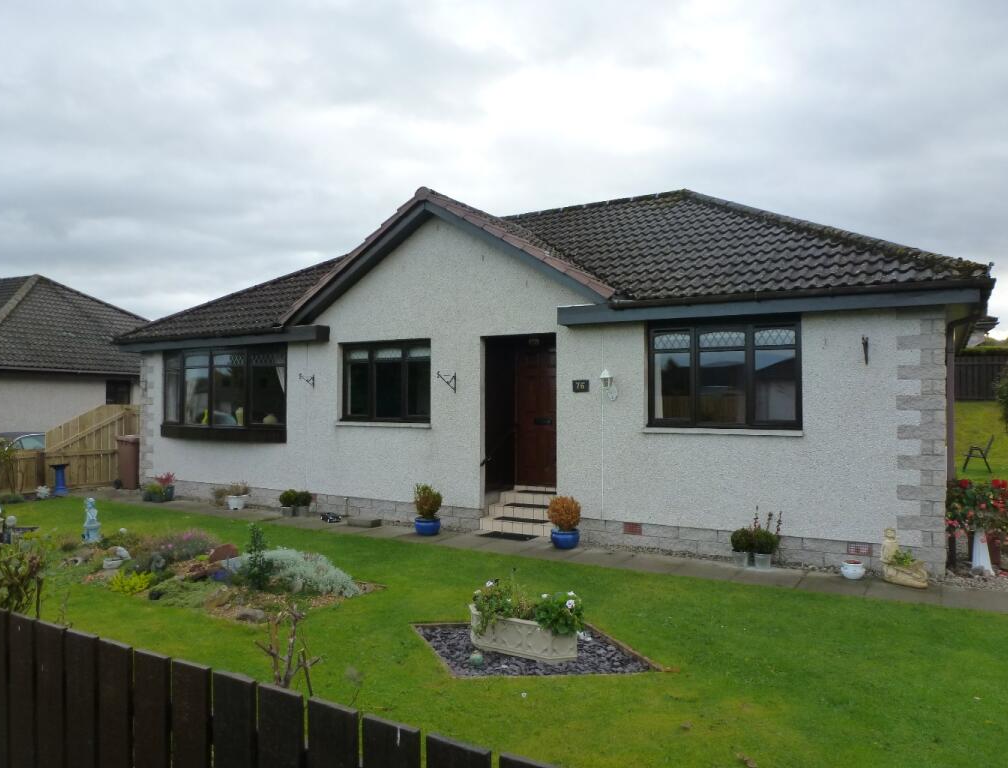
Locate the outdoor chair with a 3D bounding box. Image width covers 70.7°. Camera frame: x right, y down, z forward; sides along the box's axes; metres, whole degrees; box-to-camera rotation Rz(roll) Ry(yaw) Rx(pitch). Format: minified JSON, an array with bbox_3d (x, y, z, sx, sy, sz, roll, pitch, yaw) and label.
[{"bbox_3d":[11.495,1.684,17.200,0.650,0.910,0.580,-1,-1,33],"label":"outdoor chair"}]

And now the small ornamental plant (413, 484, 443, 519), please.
[{"bbox_3d":[-1.015,1.570,9.430,0.380,0.443,0.380,0,-1,0],"label":"small ornamental plant"}]

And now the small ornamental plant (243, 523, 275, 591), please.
[{"bbox_3d":[-2.282,1.603,6.600,0.290,0.600,0.280,0,-1,29],"label":"small ornamental plant"}]

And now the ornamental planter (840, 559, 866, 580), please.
[{"bbox_3d":[3.502,1.869,7.116,0.250,0.160,0.240,-1,-1,30],"label":"ornamental planter"}]

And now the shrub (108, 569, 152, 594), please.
[{"bbox_3d":[-3.398,1.788,6.460,0.390,0.190,0.330,0,-1,-28],"label":"shrub"}]

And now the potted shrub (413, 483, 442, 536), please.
[{"bbox_3d":[-1.020,1.650,9.466,0.390,0.673,0.390,0,-1,0],"label":"potted shrub"}]

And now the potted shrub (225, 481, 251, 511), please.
[{"bbox_3d":[-4.330,1.791,11.533,0.410,0.447,0.400,0,-1,29],"label":"potted shrub"}]

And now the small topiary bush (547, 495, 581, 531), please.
[{"bbox_3d":[0.735,1.572,8.568,0.390,0.415,0.390,0,-1,0],"label":"small topiary bush"}]

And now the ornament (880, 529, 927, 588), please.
[{"bbox_3d":[3.916,1.685,6.944,0.420,0.510,0.260,-1,-2,35],"label":"ornament"}]

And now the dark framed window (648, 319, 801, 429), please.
[{"bbox_3d":[2.534,-0.091,8.247,1.750,1.230,0.100,-1,-1,30],"label":"dark framed window"}]

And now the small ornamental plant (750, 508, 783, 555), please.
[{"bbox_3d":[2.781,1.567,7.547,0.320,0.487,0.300,-1,-1,30],"label":"small ornamental plant"}]

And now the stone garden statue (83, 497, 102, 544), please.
[{"bbox_3d":[-5.100,1.683,8.800,0.230,0.560,0.220,0,-1,-18],"label":"stone garden statue"}]

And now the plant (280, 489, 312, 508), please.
[{"bbox_3d":[-3.216,1.737,10.948,0.500,0.281,0.340,0,-1,29],"label":"plant"}]

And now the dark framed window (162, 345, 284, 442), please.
[{"bbox_3d":[-5.039,0.204,12.396,3.300,1.570,0.380,-1,-1,30],"label":"dark framed window"}]

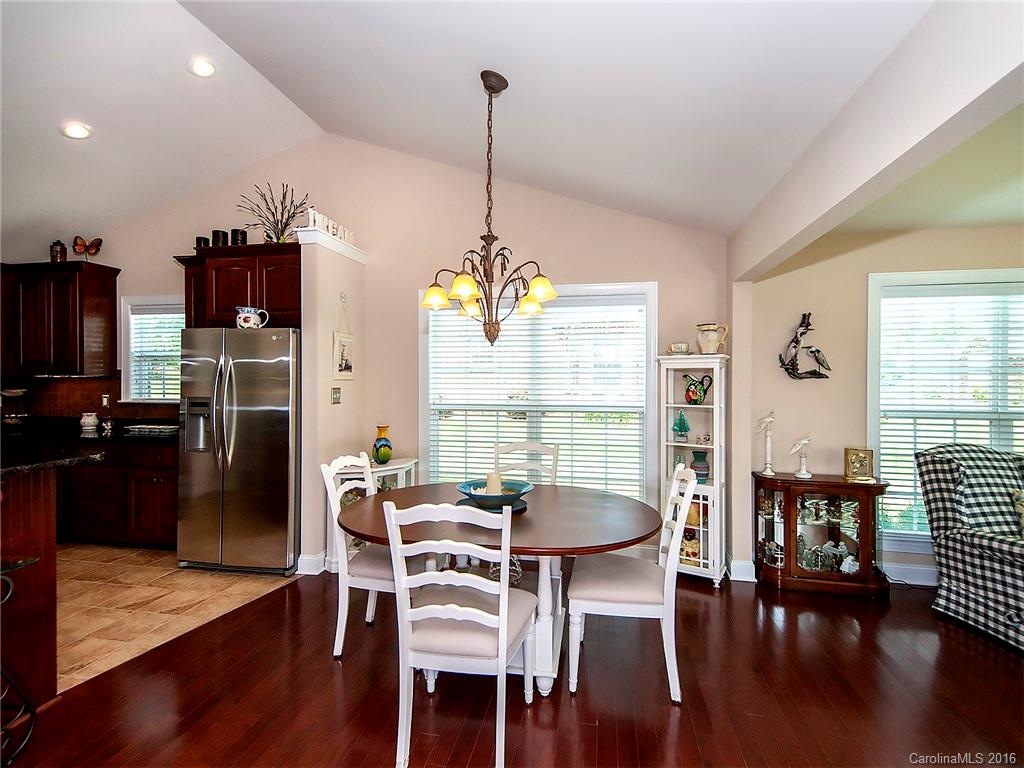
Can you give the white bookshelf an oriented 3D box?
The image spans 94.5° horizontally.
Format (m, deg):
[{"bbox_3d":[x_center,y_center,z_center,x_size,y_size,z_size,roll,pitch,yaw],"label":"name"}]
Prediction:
[{"bbox_3d":[1.266,0.582,3.308,0.420,1.555,0.265,0,1,30],"label":"white bookshelf"}]

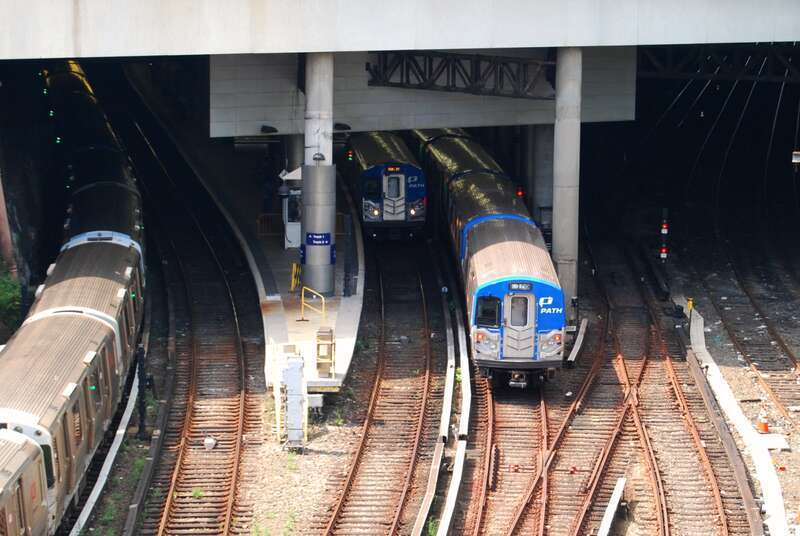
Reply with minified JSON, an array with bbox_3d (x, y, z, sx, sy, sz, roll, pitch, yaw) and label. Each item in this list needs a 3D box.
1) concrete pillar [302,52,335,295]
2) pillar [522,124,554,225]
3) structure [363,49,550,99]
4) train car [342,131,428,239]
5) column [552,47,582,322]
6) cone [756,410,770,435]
[{"bbox_3d":[-2.756,-3.291,62.330,1.100,8.420,1.100,0,12,0],"label":"concrete pillar"},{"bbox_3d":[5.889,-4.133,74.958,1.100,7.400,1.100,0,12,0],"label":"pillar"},{"bbox_3d":[2.105,-6.986,65.652,7.720,1.380,0.600,7,14,30],"label":"structure"},{"bbox_3d":[-0.872,-3.992,82.557,2.800,3.450,12.400,-1,12,-6],"label":"train car"},{"bbox_3d":[5.892,-2.996,63.916,0.930,9.790,0.930,0,12,0],"label":"column"},{"bbox_3d":[10.218,4.304,51.321,0.370,0.650,0.370,0,12,0],"label":"cone"}]

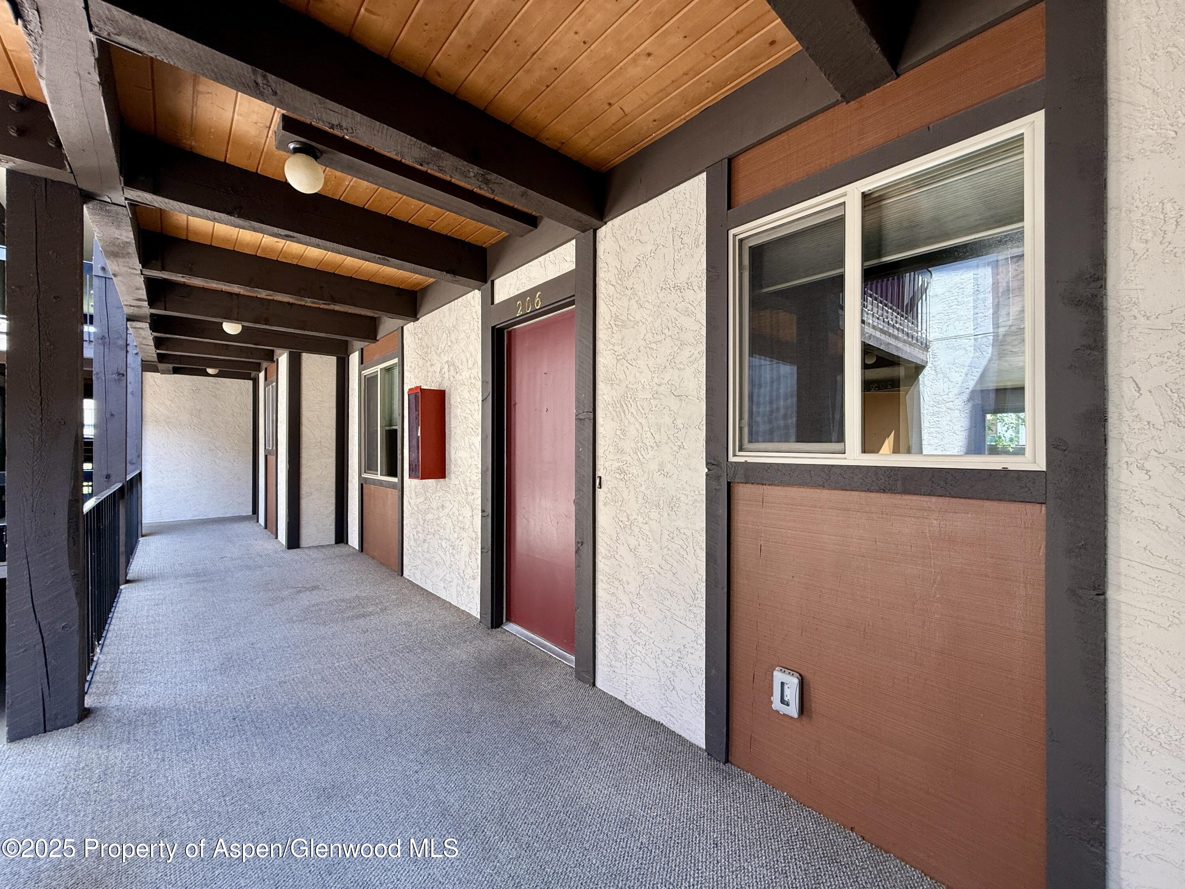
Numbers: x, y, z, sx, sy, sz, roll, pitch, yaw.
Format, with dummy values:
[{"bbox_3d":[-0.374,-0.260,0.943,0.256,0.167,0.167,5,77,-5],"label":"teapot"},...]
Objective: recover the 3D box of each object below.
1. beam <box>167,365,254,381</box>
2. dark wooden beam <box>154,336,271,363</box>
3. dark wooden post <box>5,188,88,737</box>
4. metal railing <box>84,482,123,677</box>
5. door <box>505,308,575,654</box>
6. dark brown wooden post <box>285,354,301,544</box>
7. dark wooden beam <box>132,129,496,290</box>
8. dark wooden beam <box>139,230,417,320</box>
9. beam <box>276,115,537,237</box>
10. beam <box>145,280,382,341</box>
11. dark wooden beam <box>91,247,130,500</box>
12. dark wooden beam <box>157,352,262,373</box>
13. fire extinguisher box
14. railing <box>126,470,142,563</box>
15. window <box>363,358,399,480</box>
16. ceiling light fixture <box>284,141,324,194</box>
[{"bbox_3d":[-6.297,-1.235,7.947,1.120,0.240,0.150,0,0,-42],"label":"beam"},{"bbox_3d":[-4.746,-1.235,6.060,1.160,0.240,0.150,0,0,-42],"label":"dark wooden beam"},{"bbox_3d":[-2.512,0.052,2.226,0.213,2.461,0.210,1,-1,-41],"label":"dark wooden post"},{"bbox_3d":[-3.482,0.826,3.386,0.069,0.924,2.830,1,-1,-41],"label":"metal railing"},{"bbox_3d":[-0.267,0.225,3.026,0.050,2.040,0.915,0,0,-42],"label":"door"},{"bbox_3d":[-3.748,0.065,6.017,0.140,2.486,0.061,1,-1,-41],"label":"dark brown wooden post"},{"bbox_3d":[-1.502,-1.293,2.881,1.865,0.261,0.153,1,-1,-41],"label":"dark wooden beam"},{"bbox_3d":[-2.359,-1.289,3.867,1.845,0.261,0.153,1,-1,-41],"label":"dark wooden beam"},{"bbox_3d":[-0.899,-1.384,2.589,1.349,0.079,0.166,1,-1,-41],"label":"beam"},{"bbox_3d":[-3.043,-1.235,4.605,1.790,0.240,0.155,0,0,-43],"label":"beam"},{"bbox_3d":[-4.516,-0.269,4.502,0.227,3.124,0.204,1,-1,-41],"label":"dark wooden beam"},{"bbox_3d":[-5.711,-1.276,7.210,1.186,0.261,0.153,1,-1,-41],"label":"dark wooden beam"},{"bbox_3d":[-1.409,-0.085,4.084,0.215,0.752,0.261,1,-1,-41],"label":"fire extinguisher box"},{"bbox_3d":[-5.442,0.810,5.691,0.060,0.900,2.000,0,0,-41],"label":"railing"},{"bbox_3d":[-2.276,-0.235,5.172,0.080,1.220,1.210,0,0,-42],"label":"window"},{"bbox_3d":[-1.227,-1.168,2.049,0.150,0.175,0.150,0,0,-42],"label":"ceiling light fixture"}]

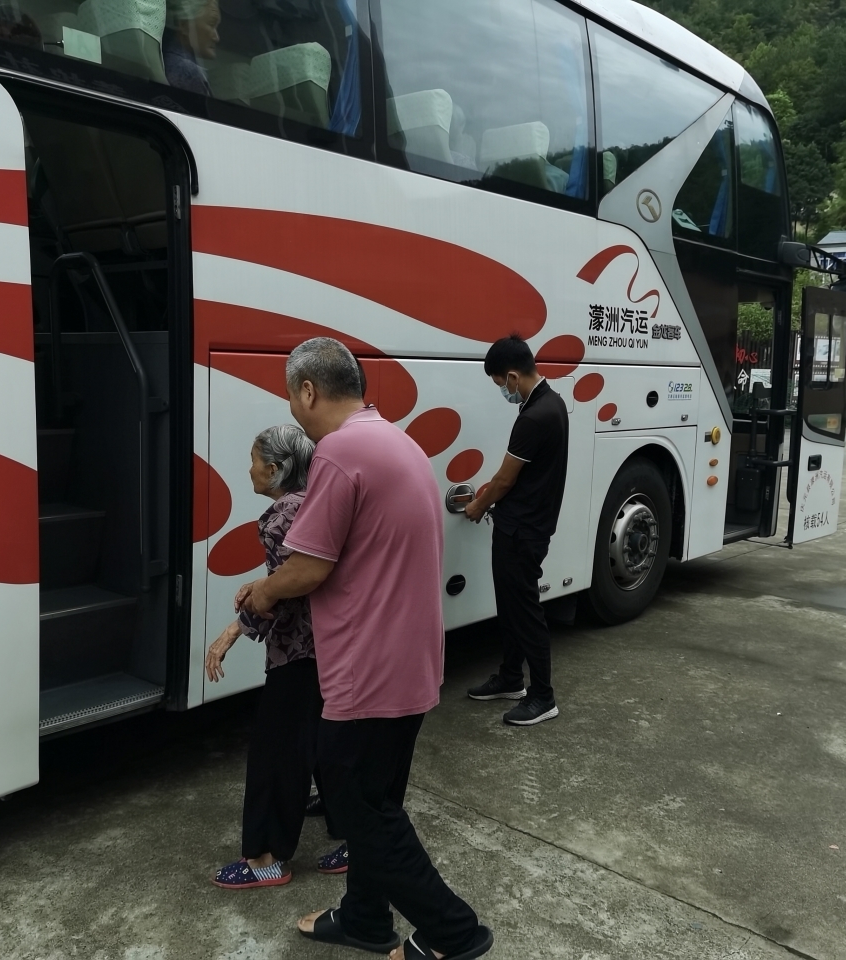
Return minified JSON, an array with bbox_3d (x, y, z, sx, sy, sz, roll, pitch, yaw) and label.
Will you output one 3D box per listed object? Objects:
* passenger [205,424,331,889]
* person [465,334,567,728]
[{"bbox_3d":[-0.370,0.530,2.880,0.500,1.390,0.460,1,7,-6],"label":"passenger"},{"bbox_3d":[0.430,0.215,4.390,0.500,1.710,0.500,0,7,-10],"label":"person"}]

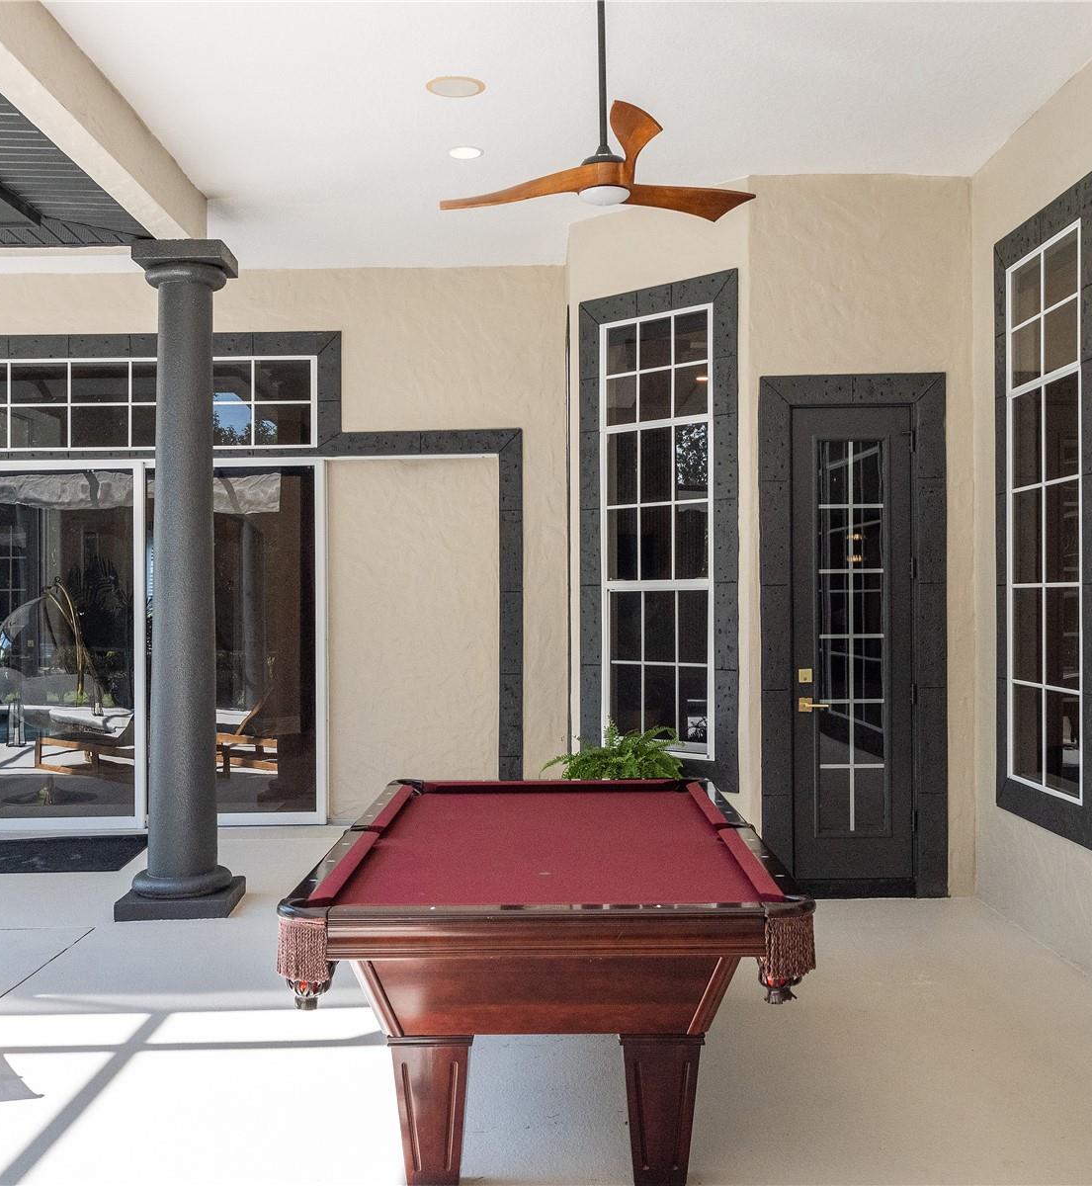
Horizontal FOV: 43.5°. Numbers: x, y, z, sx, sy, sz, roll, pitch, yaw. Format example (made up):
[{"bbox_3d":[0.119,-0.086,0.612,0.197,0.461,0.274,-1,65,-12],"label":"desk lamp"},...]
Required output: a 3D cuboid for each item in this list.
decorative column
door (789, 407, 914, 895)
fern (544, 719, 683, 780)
[{"bbox_3d":[-1.850,-0.075,7.000,0.550,3.350,0.560,0,0,-1],"label":"decorative column"},{"bbox_3d":[1.596,0.298,7.120,0.645,2.510,0.080,0,0,-1],"label":"door"},{"bbox_3d":[0.375,1.130,7.200,0.720,0.880,0.700,0,0,0],"label":"fern"}]

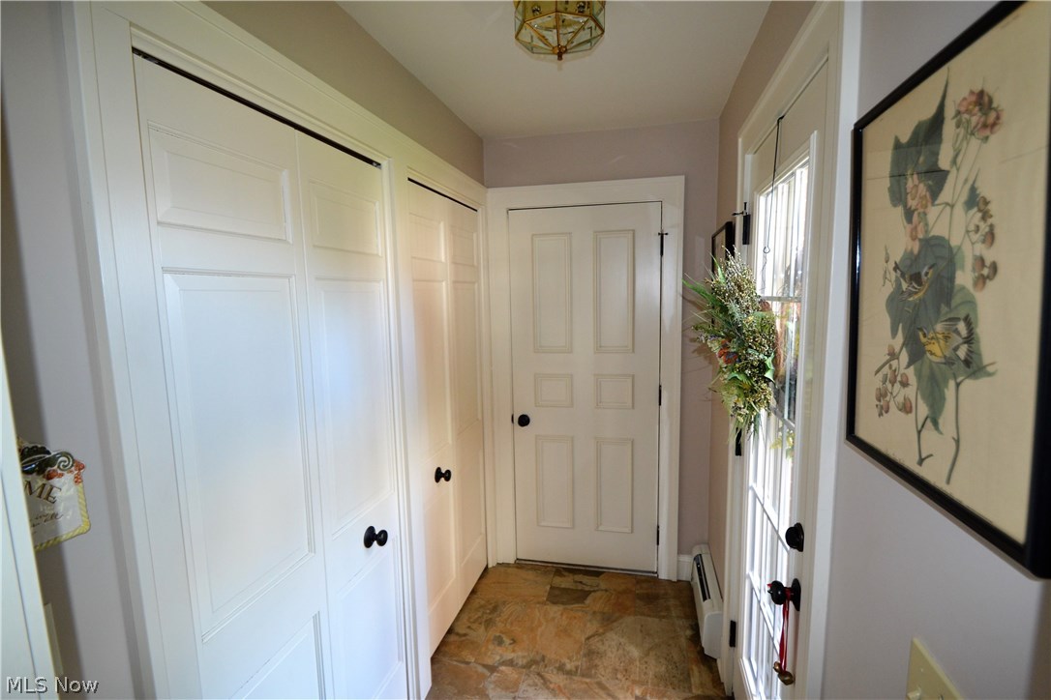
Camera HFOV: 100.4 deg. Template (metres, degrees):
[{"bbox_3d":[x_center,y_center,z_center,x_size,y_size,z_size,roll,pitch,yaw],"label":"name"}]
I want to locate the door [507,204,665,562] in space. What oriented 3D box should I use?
[{"bbox_3d":[0.328,0.246,2.447,0.806,2.030,0.050,0,7,12],"label":"door"}]

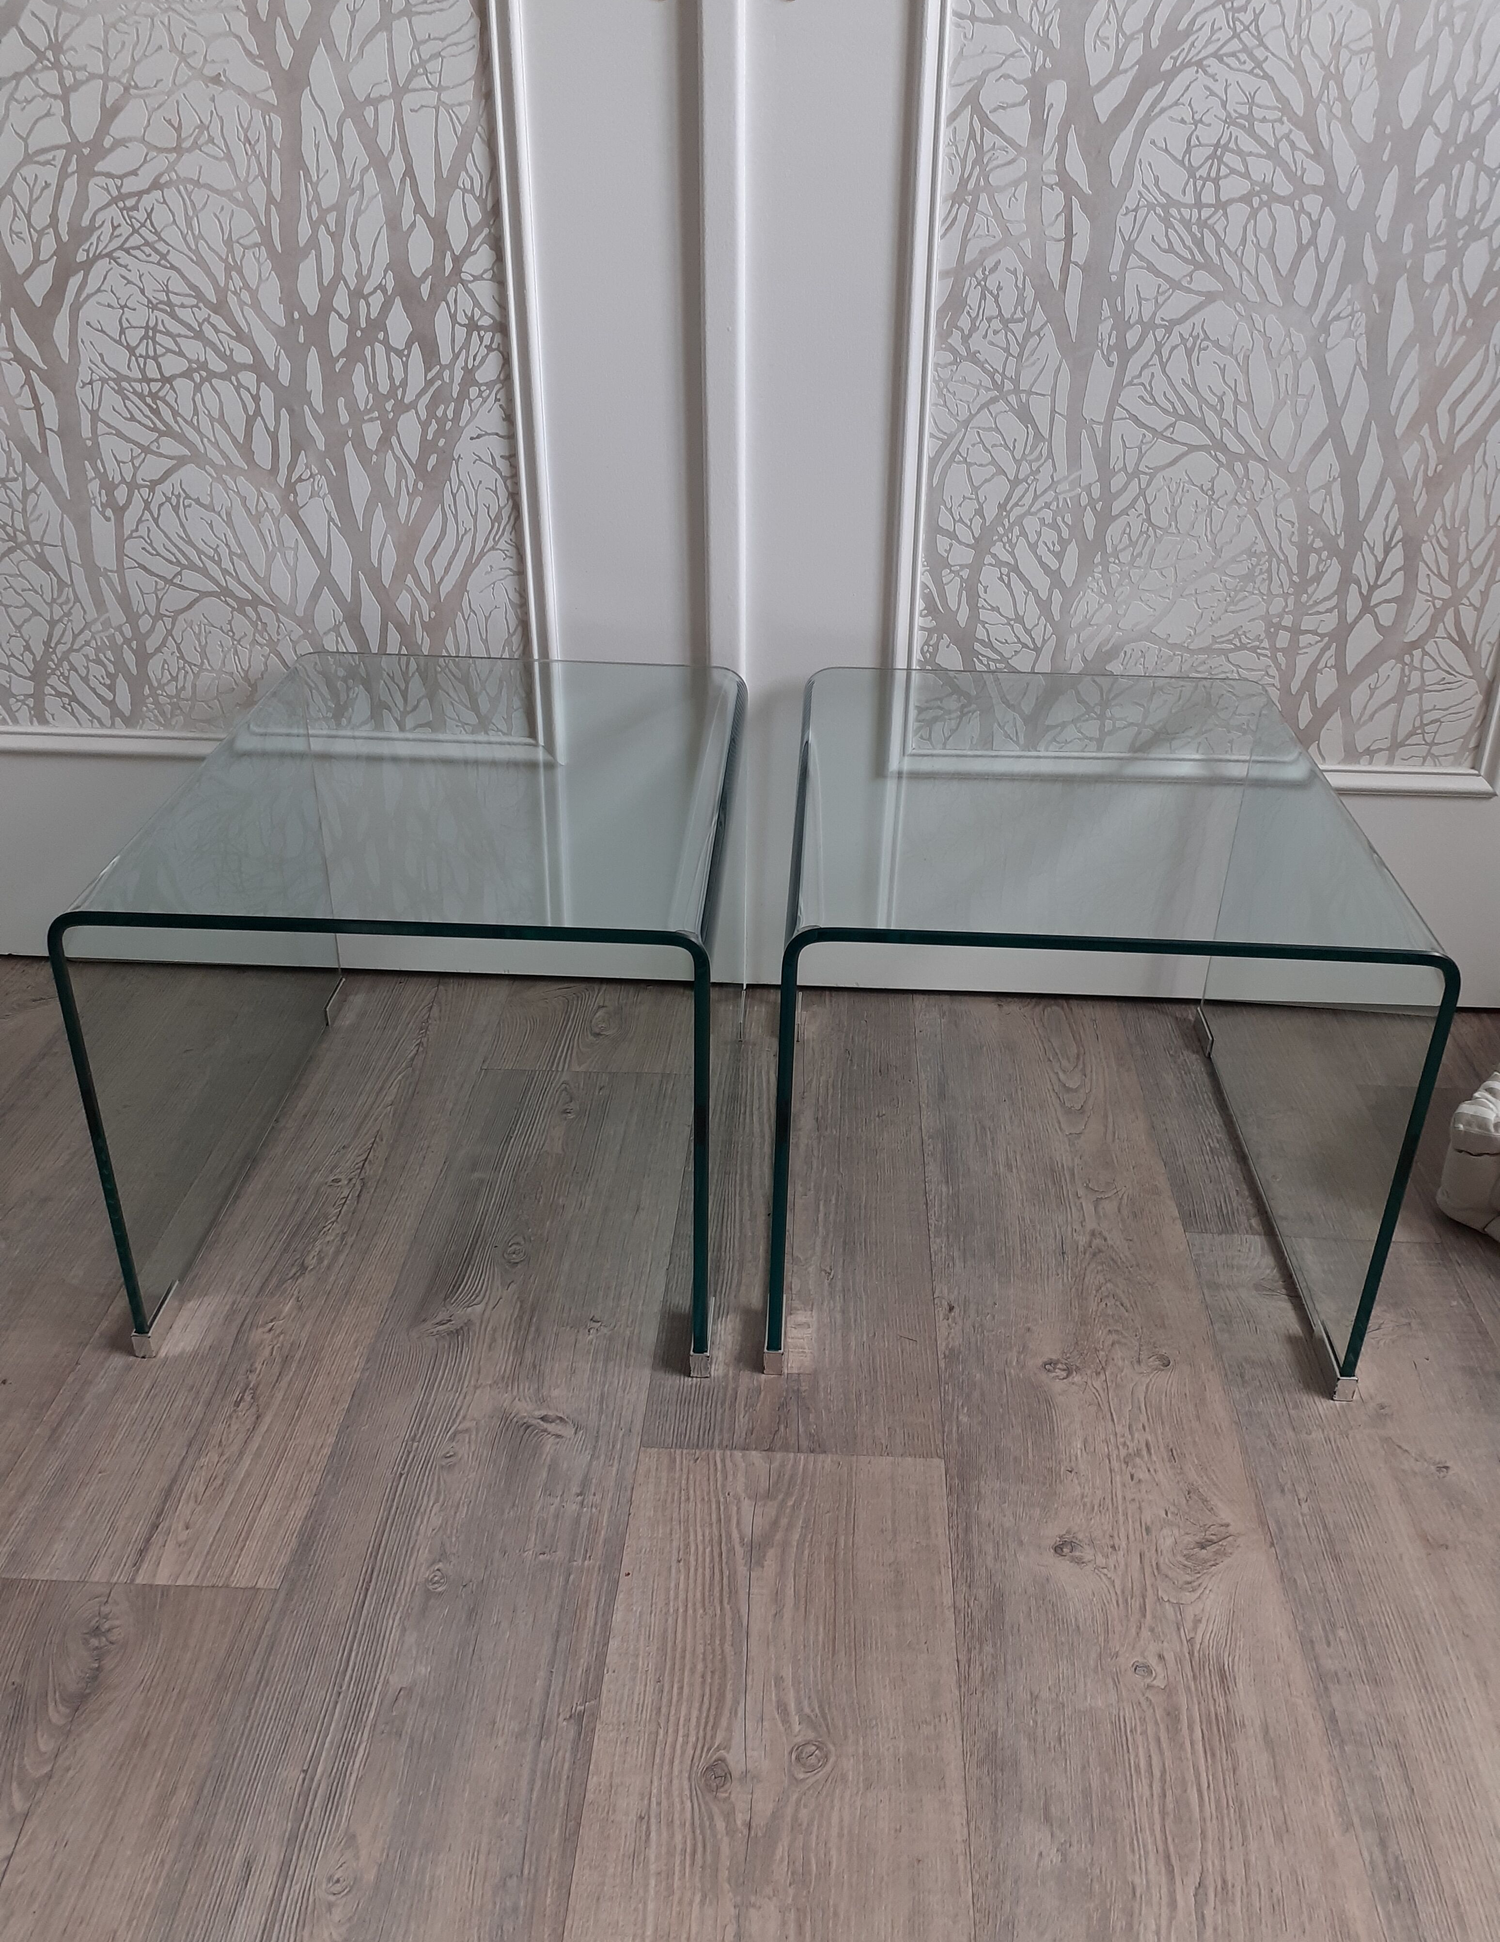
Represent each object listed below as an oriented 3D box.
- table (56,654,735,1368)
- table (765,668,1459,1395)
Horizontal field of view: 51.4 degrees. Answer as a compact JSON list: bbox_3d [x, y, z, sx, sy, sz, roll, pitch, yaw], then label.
[{"bbox_3d":[-0.257,0.004,1.466,0.480,0.419,0.597,2,29,2],"label":"table"},{"bbox_3d":[0.276,0.018,1.457,0.480,0.419,0.597,2,29,2],"label":"table"}]

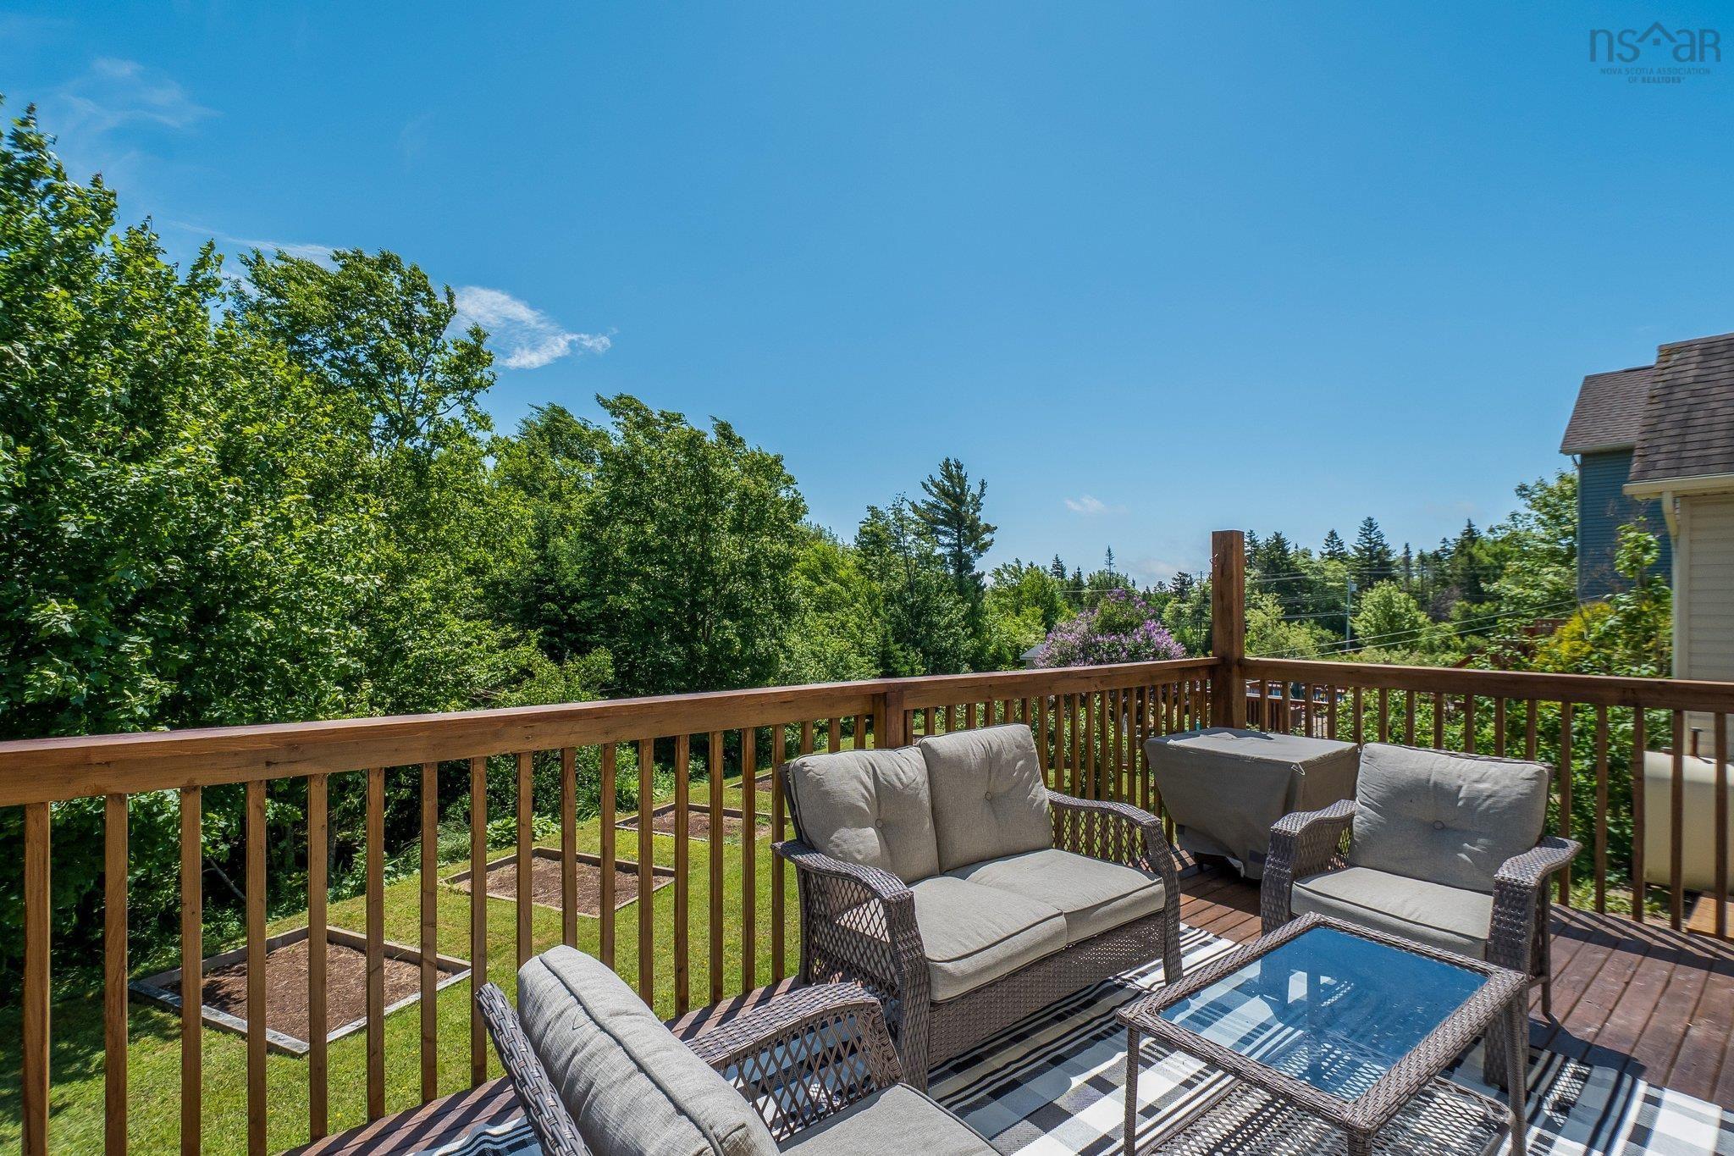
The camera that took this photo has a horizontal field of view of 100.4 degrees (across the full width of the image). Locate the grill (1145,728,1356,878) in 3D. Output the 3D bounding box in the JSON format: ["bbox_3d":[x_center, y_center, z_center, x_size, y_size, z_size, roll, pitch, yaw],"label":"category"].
[{"bbox_3d":[2.000,1.181,3.702,0.700,0.710,0.740,2,-3,-43],"label":"grill"}]

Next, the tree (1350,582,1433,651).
[{"bbox_3d":[33.430,2.454,45.943,4.700,4.390,4.700,-1,-2,36],"label":"tree"}]

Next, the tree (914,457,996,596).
[{"bbox_3d":[3.750,-0.539,31.036,3.600,9.270,3.600,0,-2,7],"label":"tree"}]

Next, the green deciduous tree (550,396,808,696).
[{"bbox_3d":[-3.688,-0.020,14.209,5.000,7.100,5.000,1,-2,-15],"label":"green deciduous tree"}]

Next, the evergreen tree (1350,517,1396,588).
[{"bbox_3d":[50.435,-0.173,72.047,4.000,11.810,4.000,-1,-2,35],"label":"evergreen tree"}]

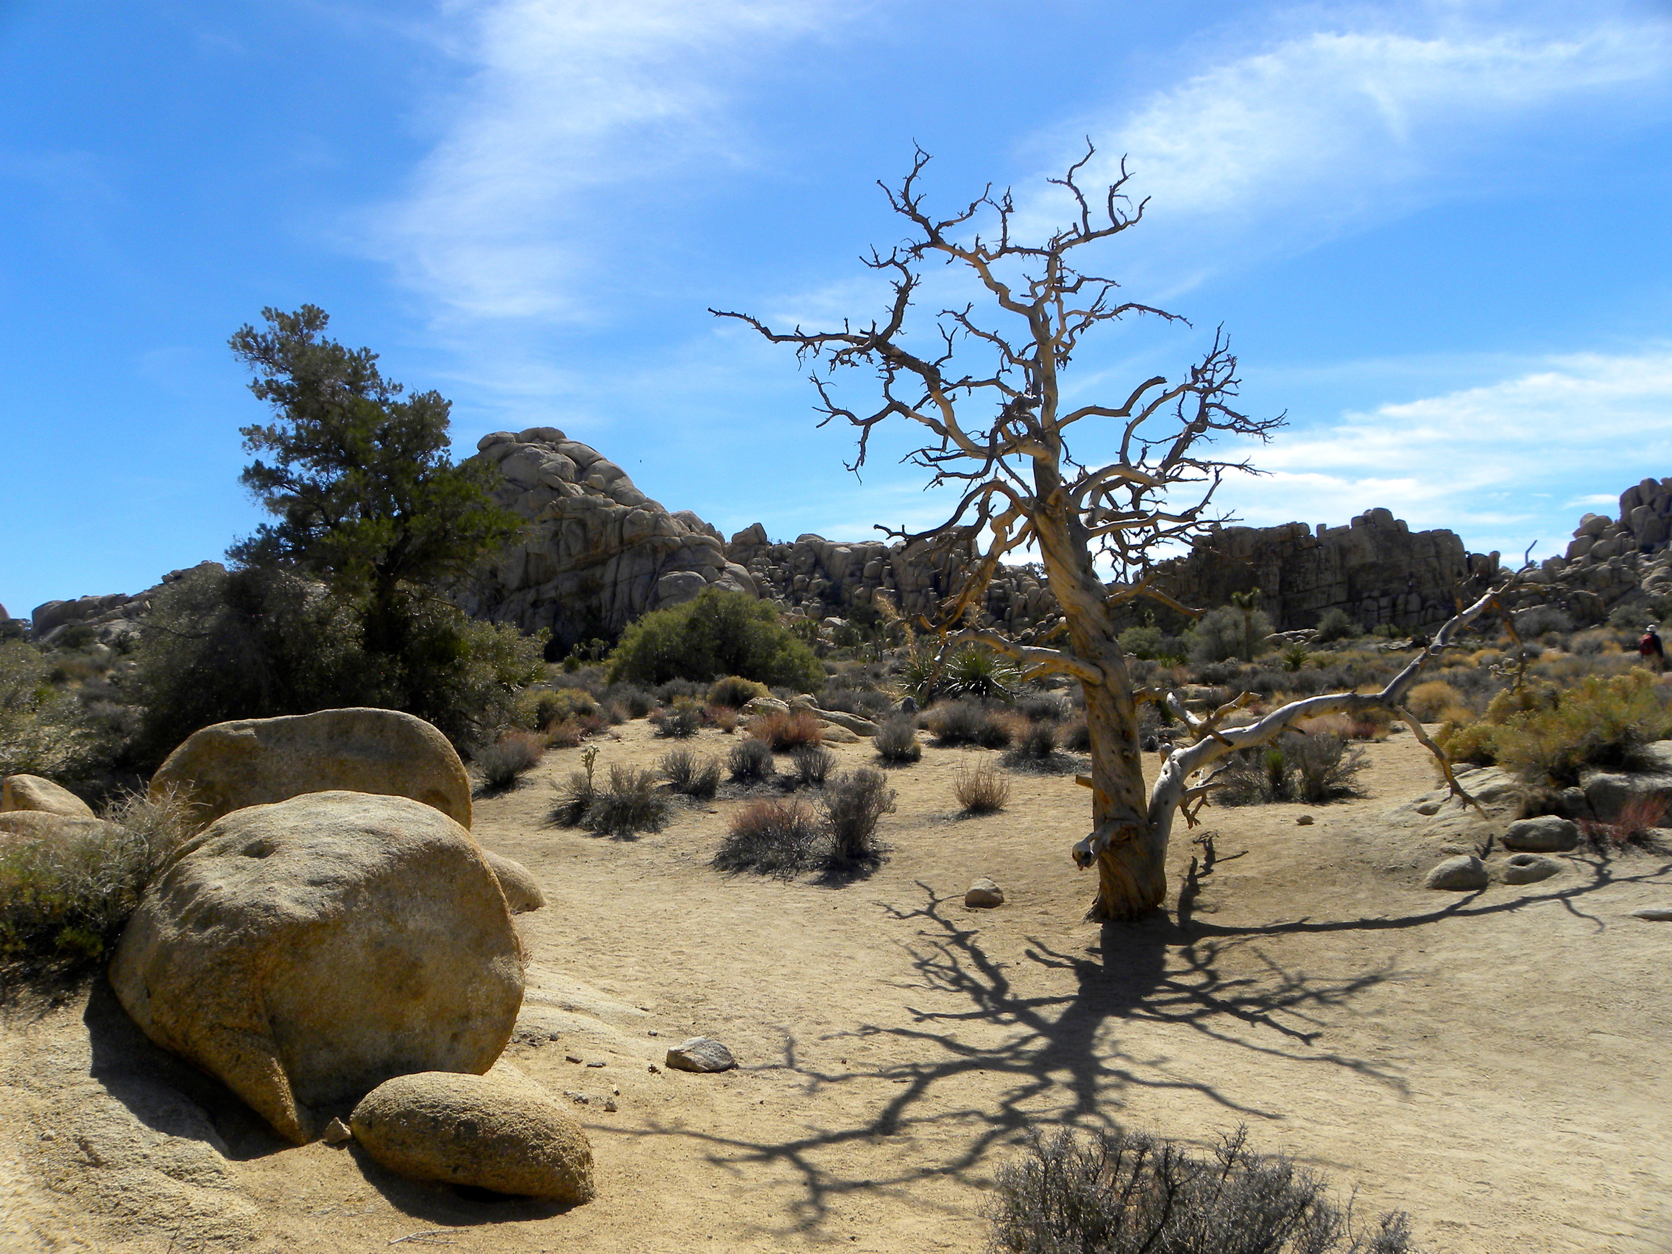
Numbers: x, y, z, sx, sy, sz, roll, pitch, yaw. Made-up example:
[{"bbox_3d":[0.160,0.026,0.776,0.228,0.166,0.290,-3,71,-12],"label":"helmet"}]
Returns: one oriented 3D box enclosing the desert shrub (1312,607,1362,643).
[{"bbox_3d":[27.125,-0.106,68.000,2.688,1.980,2.473,0,0,0],"label":"desert shrub"}]

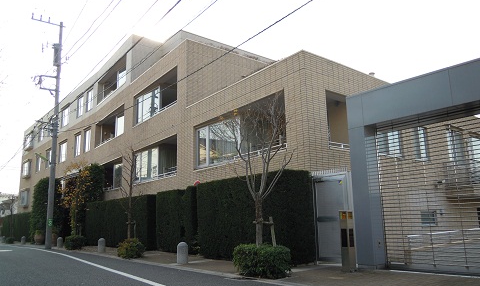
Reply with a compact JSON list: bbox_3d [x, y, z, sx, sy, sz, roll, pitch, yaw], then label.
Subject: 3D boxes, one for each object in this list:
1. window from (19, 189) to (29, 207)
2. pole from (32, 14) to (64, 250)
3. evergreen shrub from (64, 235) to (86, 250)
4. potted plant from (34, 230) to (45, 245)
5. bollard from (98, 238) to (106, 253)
[{"bbox_3d":[-22.672,5.817,40.700,1.650,1.750,0.300,-10,-15,39],"label":"window"},{"bbox_3d":[-11.706,-0.823,23.429,1.900,14.000,0.700,7,-14,-36],"label":"pole"},{"bbox_3d":[-9.058,5.455,21.506,0.950,0.750,1.250,7,-14,-36],"label":"evergreen shrub"},{"bbox_3d":[-14.624,6.932,28.447,0.720,1.020,0.720,7,-14,-36],"label":"potted plant"},{"bbox_3d":[-6.170,4.595,17.431,0.300,0.610,0.300,7,-14,-36],"label":"bollard"}]

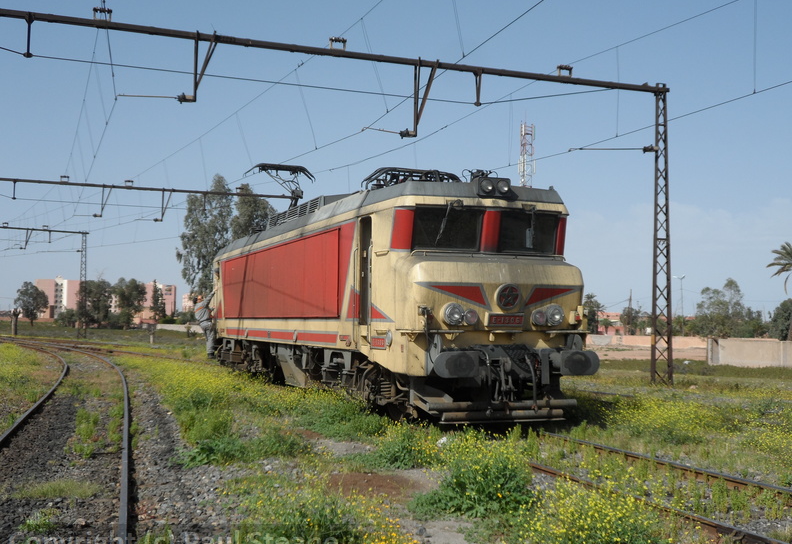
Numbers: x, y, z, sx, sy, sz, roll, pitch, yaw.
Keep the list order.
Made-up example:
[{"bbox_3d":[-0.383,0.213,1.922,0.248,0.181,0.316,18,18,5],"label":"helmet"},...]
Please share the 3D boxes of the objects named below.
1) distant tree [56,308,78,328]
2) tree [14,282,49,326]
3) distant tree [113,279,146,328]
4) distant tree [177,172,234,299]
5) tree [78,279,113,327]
[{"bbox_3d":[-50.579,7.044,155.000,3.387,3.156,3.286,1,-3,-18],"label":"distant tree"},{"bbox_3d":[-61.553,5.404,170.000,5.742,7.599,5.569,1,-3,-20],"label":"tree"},{"bbox_3d":[-40.238,4.756,152.000,5.134,7.851,4.980,1,-3,-15],"label":"distant tree"},{"bbox_3d":[-21.305,-2.114,112.000,6.230,17.689,6.043,1,-3,-11],"label":"distant tree"},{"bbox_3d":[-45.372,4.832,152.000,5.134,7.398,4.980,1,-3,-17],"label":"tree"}]

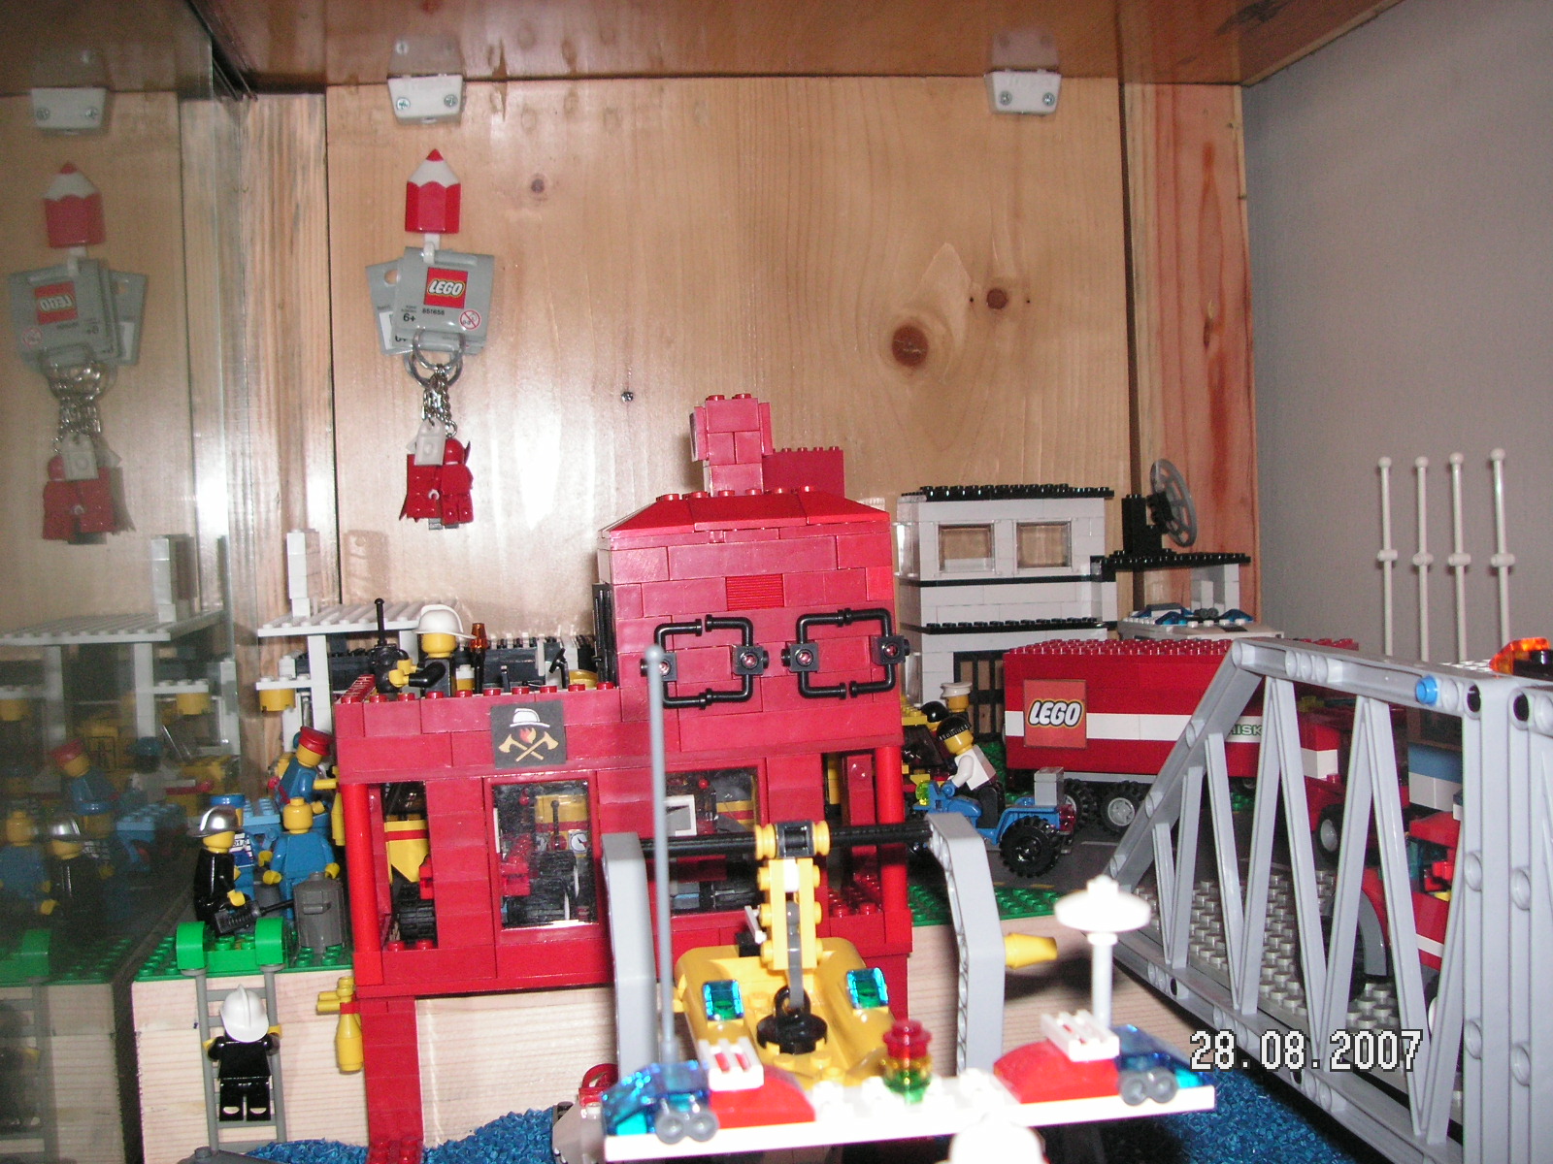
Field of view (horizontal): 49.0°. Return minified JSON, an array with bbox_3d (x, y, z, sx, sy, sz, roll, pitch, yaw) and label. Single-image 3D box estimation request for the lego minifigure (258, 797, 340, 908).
[{"bbox_3d":[-0.163,0.093,0.583,0.025,0.040,0.014,-3,3,-3],"label":"lego minifigure"}]

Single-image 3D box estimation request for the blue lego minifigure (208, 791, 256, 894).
[{"bbox_3d":[-0.190,0.094,0.592,0.024,0.041,0.014,-4,3,-12],"label":"blue lego minifigure"}]

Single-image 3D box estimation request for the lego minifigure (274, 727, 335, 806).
[{"bbox_3d":[-0.182,0.075,0.655,0.022,0.039,0.022,-6,4,-43],"label":"lego minifigure"}]

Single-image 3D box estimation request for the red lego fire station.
[{"bbox_3d":[-0.047,0.051,0.511,0.160,0.206,0.080,-4,3,-8],"label":"red lego fire station"}]

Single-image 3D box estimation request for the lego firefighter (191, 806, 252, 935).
[{"bbox_3d":[-0.181,0.094,0.557,0.016,0.041,0.021,-5,3,-38],"label":"lego firefighter"}]

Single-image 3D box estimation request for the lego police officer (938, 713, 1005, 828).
[{"bbox_3d":[0.072,0.070,0.632,0.021,0.040,0.022,-2,3,22],"label":"lego police officer"}]

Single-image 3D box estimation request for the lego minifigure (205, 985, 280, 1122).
[{"bbox_3d":[-0.163,0.144,0.520,0.023,0.041,0.016,-4,3,-8],"label":"lego minifigure"}]

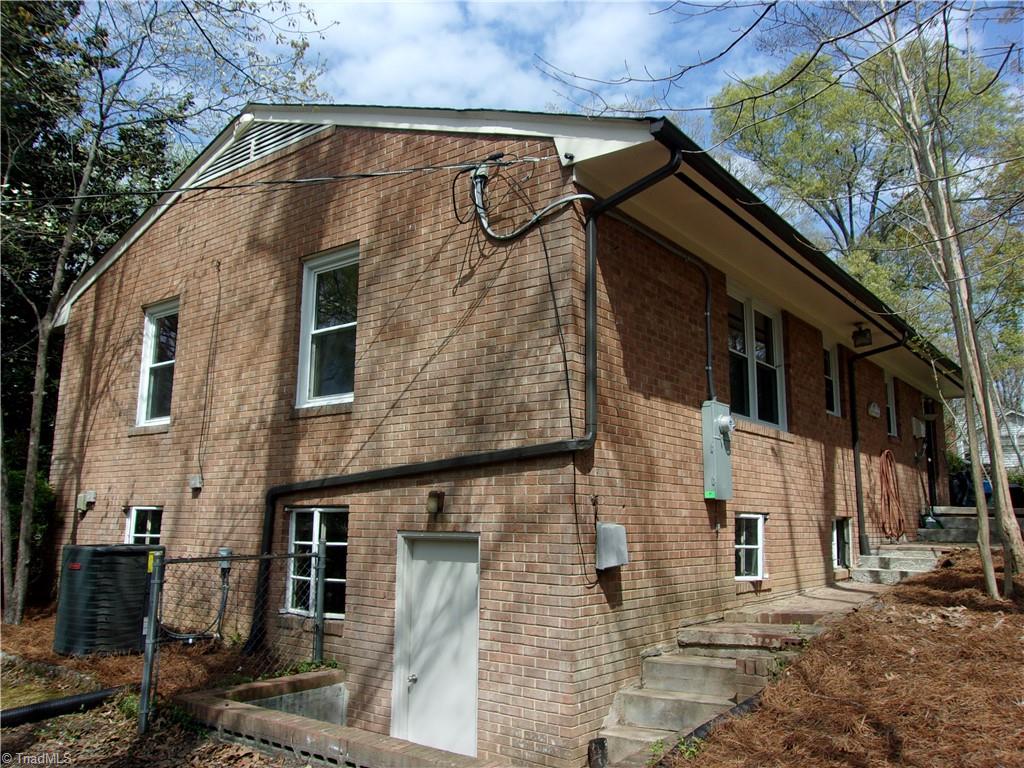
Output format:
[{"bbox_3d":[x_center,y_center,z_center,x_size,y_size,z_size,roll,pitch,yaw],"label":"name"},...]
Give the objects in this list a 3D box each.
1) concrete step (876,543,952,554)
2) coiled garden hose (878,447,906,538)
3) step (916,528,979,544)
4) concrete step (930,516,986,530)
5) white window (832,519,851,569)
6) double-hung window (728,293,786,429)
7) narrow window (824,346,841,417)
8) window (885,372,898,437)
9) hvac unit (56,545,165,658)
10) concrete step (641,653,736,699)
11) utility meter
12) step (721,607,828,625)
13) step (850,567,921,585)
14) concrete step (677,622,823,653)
[{"bbox_3d":[5.513,2.314,11.027,0.940,0.145,0.370,-7,-13,38],"label":"concrete step"},{"bbox_3d":[5.771,1.673,12.123,0.180,1.330,0.720,-7,-12,37],"label":"coiled garden hose"},{"bbox_3d":[7.203,2.471,12.993,1.050,0.200,0.350,-7,-12,38],"label":"step"},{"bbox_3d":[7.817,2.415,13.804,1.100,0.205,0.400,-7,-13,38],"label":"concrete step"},{"bbox_3d":[4.208,2.058,10.319,0.120,0.625,0.890,-7,-13,38],"label":"white window"},{"bbox_3d":[2.608,-0.227,8.636,0.120,1.360,1.680,-7,-13,38],"label":"double-hung window"},{"bbox_3d":[4.102,-0.059,10.348,0.100,0.920,0.670,-7,-12,38],"label":"narrow window"},{"bbox_3d":[6.167,0.371,13.125,0.110,0.970,0.730,-7,-13,38],"label":"window"},{"bbox_3d":[-3.757,1.996,7.474,0.720,0.935,0.700,-7,-12,38],"label":"hvac unit"},{"bbox_3d":[1.399,2.161,5.956,0.720,0.205,0.360,-7,-13,38],"label":"concrete step"},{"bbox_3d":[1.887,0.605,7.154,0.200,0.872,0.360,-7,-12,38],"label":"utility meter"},{"bbox_3d":[2.347,2.025,6.927,0.930,0.095,0.400,-7,-12,38],"label":"step"},{"bbox_3d":[4.925,2.486,10.307,0.900,0.165,0.380,-7,-13,38],"label":"step"},{"bbox_3d":[1.953,2.023,6.389,0.970,0.135,0.780,-7,-12,38],"label":"concrete step"}]

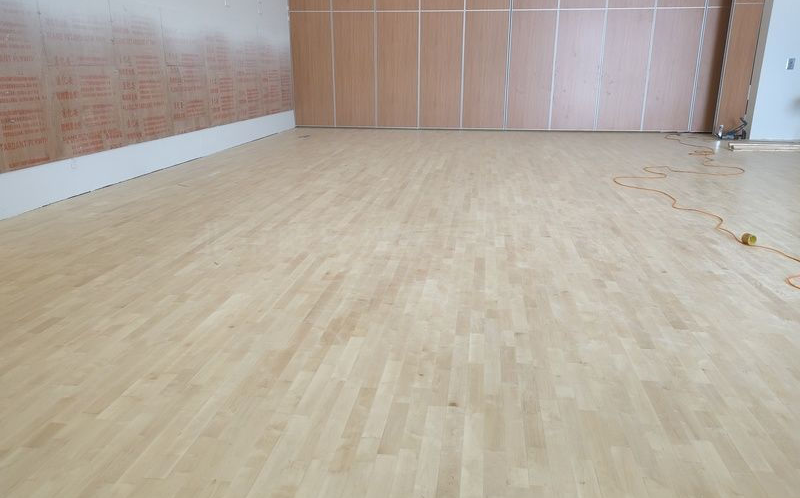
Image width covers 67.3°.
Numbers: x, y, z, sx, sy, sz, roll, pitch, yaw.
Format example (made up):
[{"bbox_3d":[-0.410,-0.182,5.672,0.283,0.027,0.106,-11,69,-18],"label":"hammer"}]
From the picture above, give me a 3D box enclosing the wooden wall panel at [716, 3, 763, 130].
[{"bbox_3d":[6.847,-3.601,12.132,0.516,2.501,0.050,2,17,7],"label":"wooden wall panel"}]

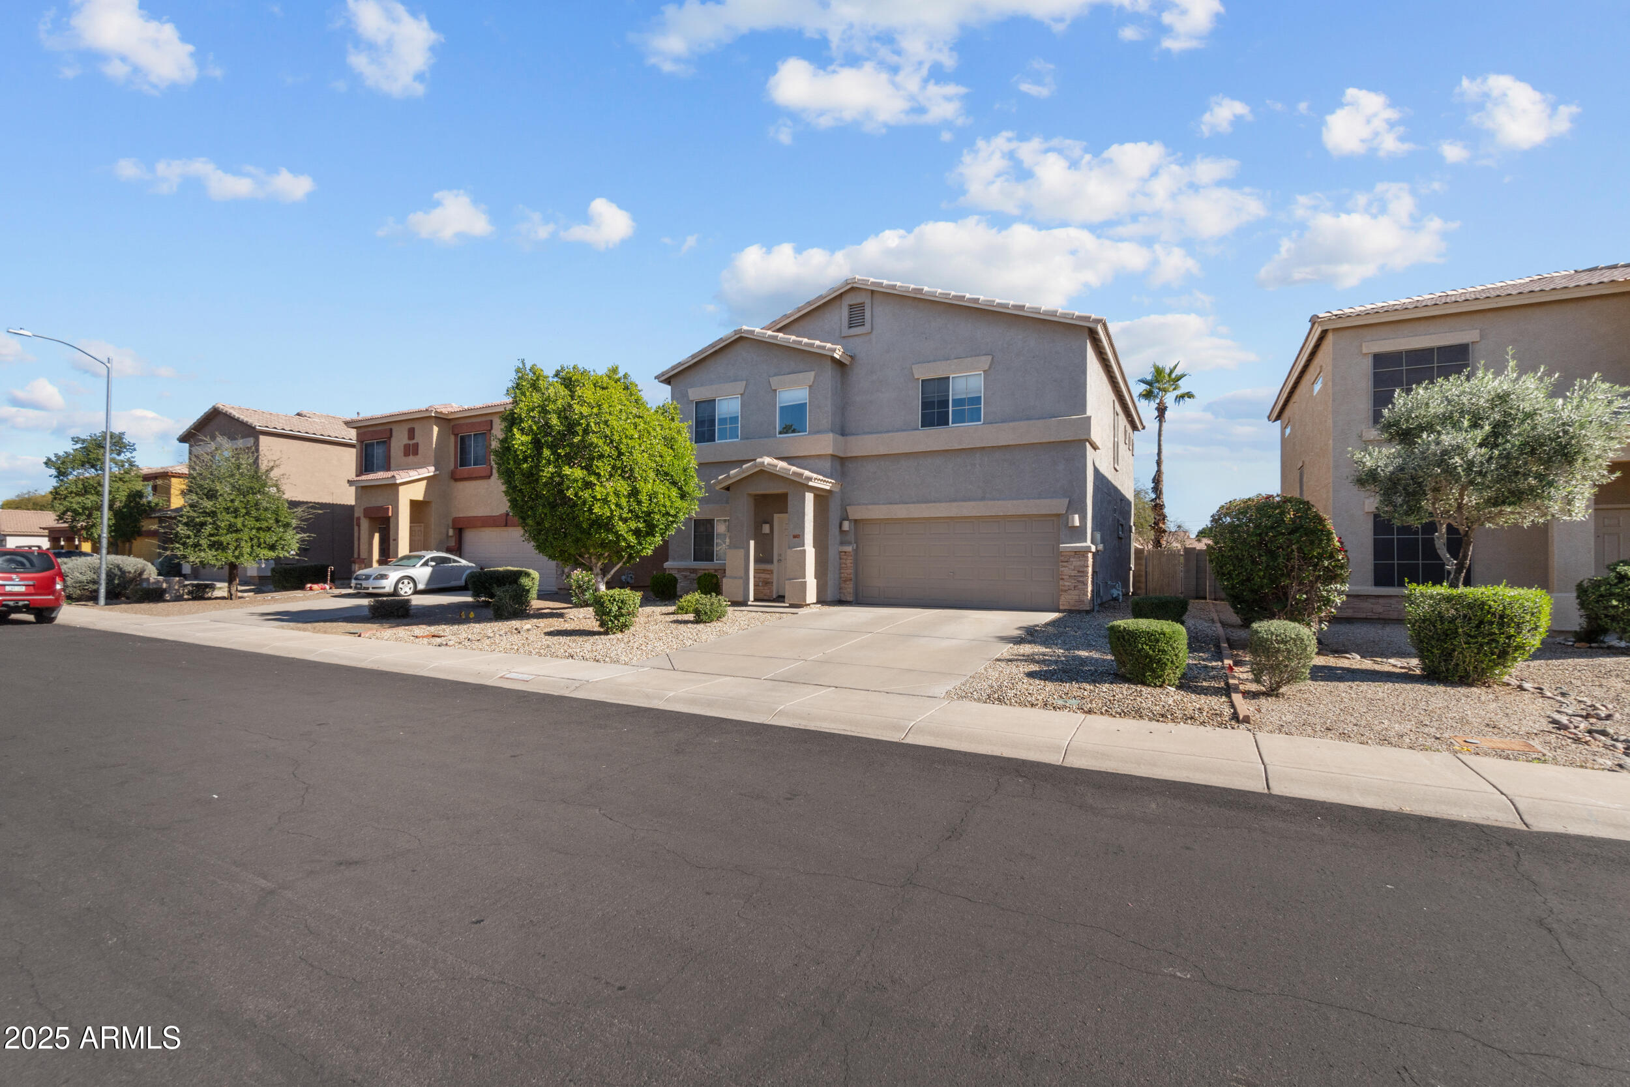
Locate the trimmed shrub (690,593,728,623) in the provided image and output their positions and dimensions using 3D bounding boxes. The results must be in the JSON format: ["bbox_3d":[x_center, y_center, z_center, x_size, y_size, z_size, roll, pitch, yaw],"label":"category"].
[{"bbox_3d":[-2.274,1.379,14.620,0.790,0.612,0.770,0,-1,0],"label":"trimmed shrub"}]

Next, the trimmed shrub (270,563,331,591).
[{"bbox_3d":[-18.167,1.179,24.044,1.150,0.936,1.750,0,-1,30],"label":"trimmed shrub"}]

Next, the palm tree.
[{"bbox_3d":[16.779,-3.443,32.543,2.546,10.467,2.546,0,-1,30],"label":"palm tree"}]

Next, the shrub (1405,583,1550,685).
[{"bbox_3d":[8.445,1.110,8.711,1.400,1.169,1.300,0,-1,30],"label":"shrub"}]

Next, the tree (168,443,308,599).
[{"bbox_3d":[-17.912,-0.759,21.246,3.500,5.005,3.500,0,-1,30],"label":"tree"}]

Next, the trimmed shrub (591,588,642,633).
[{"bbox_3d":[-4.118,1.345,13.969,0.970,0.930,0.950,0,-2,29],"label":"trimmed shrub"}]

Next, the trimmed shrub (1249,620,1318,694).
[{"bbox_3d":[5.585,1.319,8.156,0.700,0.880,0.700,0,-2,29],"label":"trimmed shrub"}]

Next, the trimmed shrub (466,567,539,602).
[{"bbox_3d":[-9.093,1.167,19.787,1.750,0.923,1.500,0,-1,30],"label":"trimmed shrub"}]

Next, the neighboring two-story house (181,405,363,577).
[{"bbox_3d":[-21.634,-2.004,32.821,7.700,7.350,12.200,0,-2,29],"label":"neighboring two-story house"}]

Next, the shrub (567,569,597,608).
[{"bbox_3d":[-6.232,1.167,18.338,0.980,1.060,0.980,0,-2,29],"label":"shrub"}]

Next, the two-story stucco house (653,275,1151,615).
[{"bbox_3d":[3.660,-2.409,21.932,11.800,8.180,14.250,0,-2,29],"label":"two-story stucco house"}]

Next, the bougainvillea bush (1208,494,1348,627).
[{"bbox_3d":[7.403,0.422,10.939,2.000,2.426,2.000,0,-1,30],"label":"bougainvillea bush"}]

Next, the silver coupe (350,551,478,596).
[{"bbox_3d":[-12.652,0.937,21.820,1.780,1.346,4.040,0,-2,23],"label":"silver coupe"}]

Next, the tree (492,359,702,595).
[{"bbox_3d":[-5.221,-1.343,16.756,4.808,6.018,4.808,0,-1,30],"label":"tree"}]

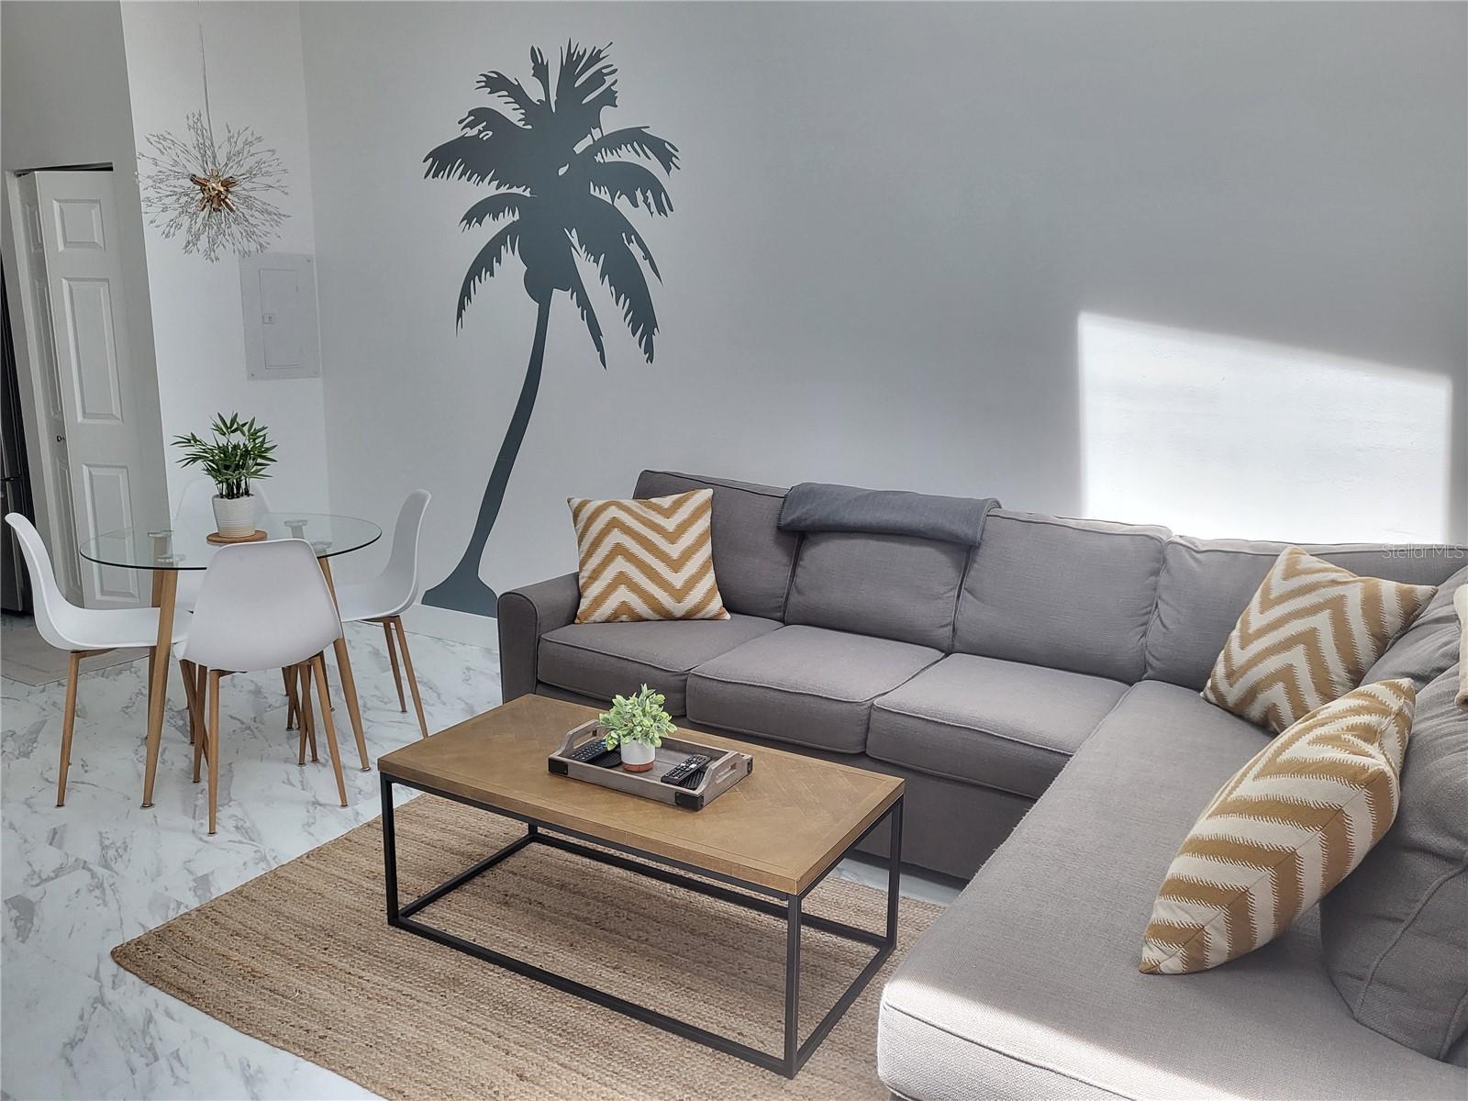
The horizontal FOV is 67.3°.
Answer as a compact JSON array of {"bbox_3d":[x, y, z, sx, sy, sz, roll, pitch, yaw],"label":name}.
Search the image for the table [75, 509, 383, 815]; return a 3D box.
[{"bbox_3d":[-1.631,0.325,3.678,0.905,0.748,0.905,7,13,29],"label":"table"}]

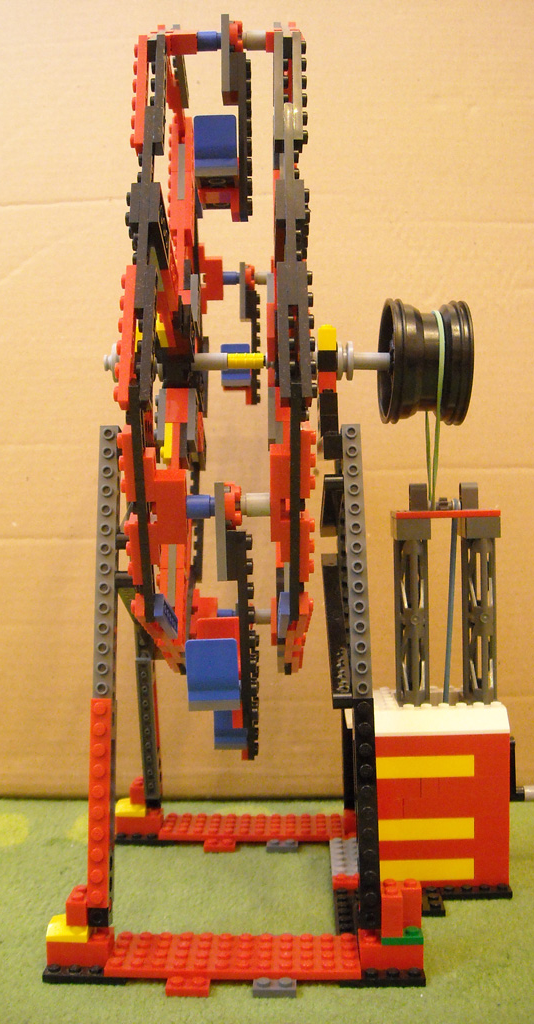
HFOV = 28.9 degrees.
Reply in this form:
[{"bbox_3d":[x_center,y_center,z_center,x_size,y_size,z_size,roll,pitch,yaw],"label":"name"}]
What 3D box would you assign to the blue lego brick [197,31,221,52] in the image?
[{"bbox_3d":[-0.023,-0.189,0.416,0.010,0.008,0.008,0,2,2],"label":"blue lego brick"}]

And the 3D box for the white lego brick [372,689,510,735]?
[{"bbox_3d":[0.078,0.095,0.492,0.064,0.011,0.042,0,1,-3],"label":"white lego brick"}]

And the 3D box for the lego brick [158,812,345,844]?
[{"bbox_3d":[-0.007,0.168,0.550,0.096,0.005,0.032,0,2,2],"label":"lego brick"}]

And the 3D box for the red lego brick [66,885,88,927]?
[{"bbox_3d":[-0.072,0.151,0.398,0.008,0.011,0.016,0,1,2],"label":"red lego brick"}]

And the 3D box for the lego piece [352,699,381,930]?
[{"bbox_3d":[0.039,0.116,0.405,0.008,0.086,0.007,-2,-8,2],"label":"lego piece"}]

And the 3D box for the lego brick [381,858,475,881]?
[{"bbox_3d":[0.071,0.163,0.477,0.048,0.010,0.008,0,2,2],"label":"lego brick"}]

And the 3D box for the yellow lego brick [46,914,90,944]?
[{"bbox_3d":[-0.076,0.159,0.398,0.016,0.007,0.016,0,1,2],"label":"yellow lego brick"}]

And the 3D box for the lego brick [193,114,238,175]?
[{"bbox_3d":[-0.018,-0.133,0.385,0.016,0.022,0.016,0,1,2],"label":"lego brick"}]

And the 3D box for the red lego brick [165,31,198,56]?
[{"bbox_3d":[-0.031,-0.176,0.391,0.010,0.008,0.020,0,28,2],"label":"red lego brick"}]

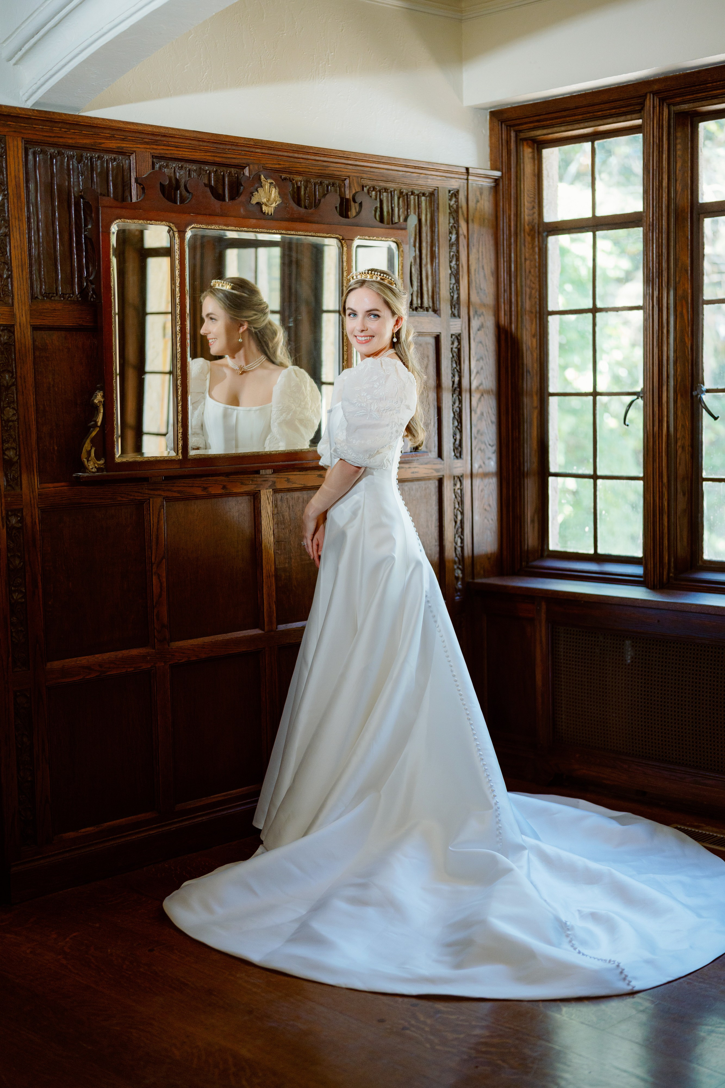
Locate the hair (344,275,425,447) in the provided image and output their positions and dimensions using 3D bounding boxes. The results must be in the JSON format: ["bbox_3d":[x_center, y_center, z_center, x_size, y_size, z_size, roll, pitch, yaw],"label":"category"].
[{"bbox_3d":[0.058,-0.537,4.360,0.205,0.510,0.285,0,6,15],"label":"hair"}]

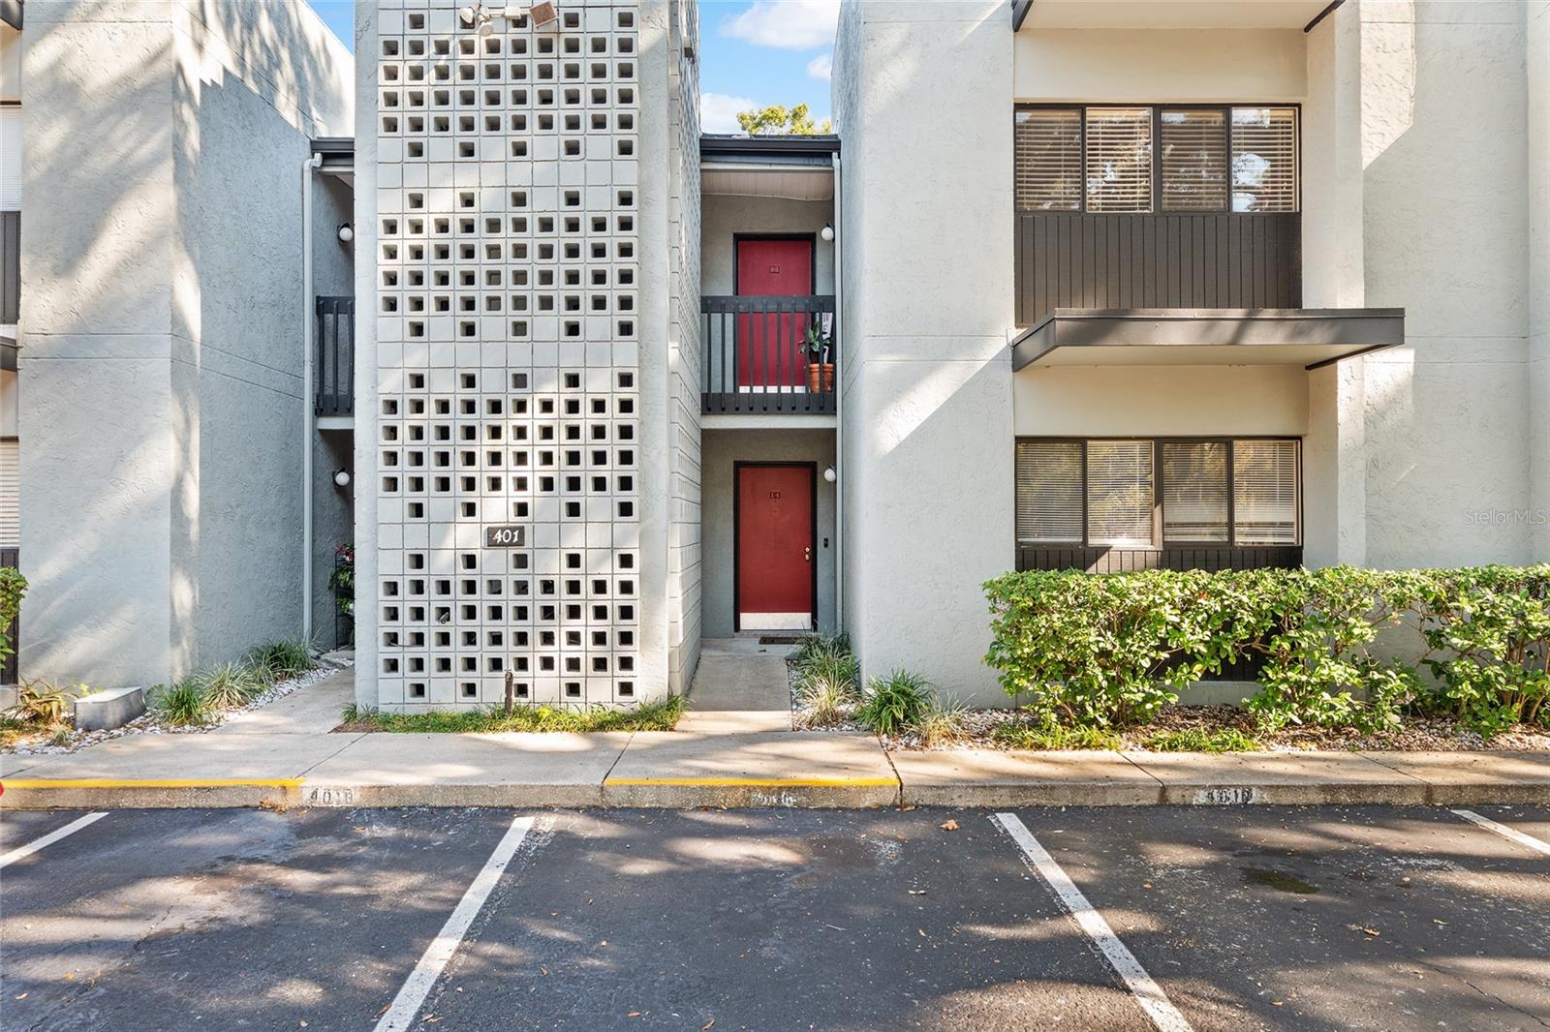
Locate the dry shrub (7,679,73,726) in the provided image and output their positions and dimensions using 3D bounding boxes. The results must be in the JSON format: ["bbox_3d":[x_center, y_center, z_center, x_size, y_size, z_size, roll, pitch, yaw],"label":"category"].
[{"bbox_3d":[-5.670,1.438,8.300,0.500,0.350,0.460,0,-1,0],"label":"dry shrub"}]

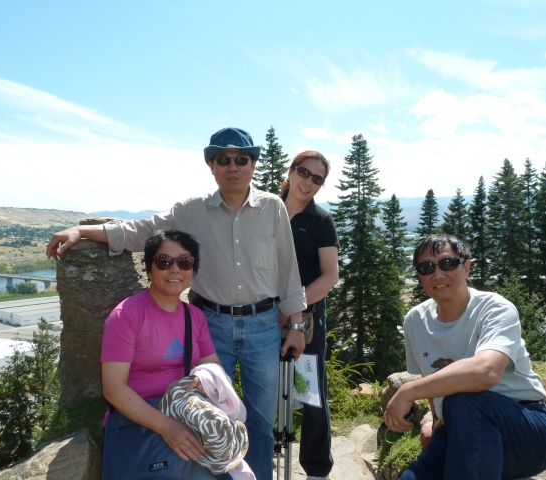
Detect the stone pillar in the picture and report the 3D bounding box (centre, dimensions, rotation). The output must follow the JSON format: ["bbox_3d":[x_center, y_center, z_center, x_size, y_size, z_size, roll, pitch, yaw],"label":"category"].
[{"bbox_3d":[-0.784,0.352,2.270,0.380,0.850,0.360,-1,2,-9],"label":"stone pillar"}]

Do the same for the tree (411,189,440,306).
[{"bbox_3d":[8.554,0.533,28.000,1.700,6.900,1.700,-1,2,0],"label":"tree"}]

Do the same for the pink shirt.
[{"bbox_3d":[-0.409,0.388,1.800,0.430,0.430,0.280,-2,3,-25],"label":"pink shirt"}]

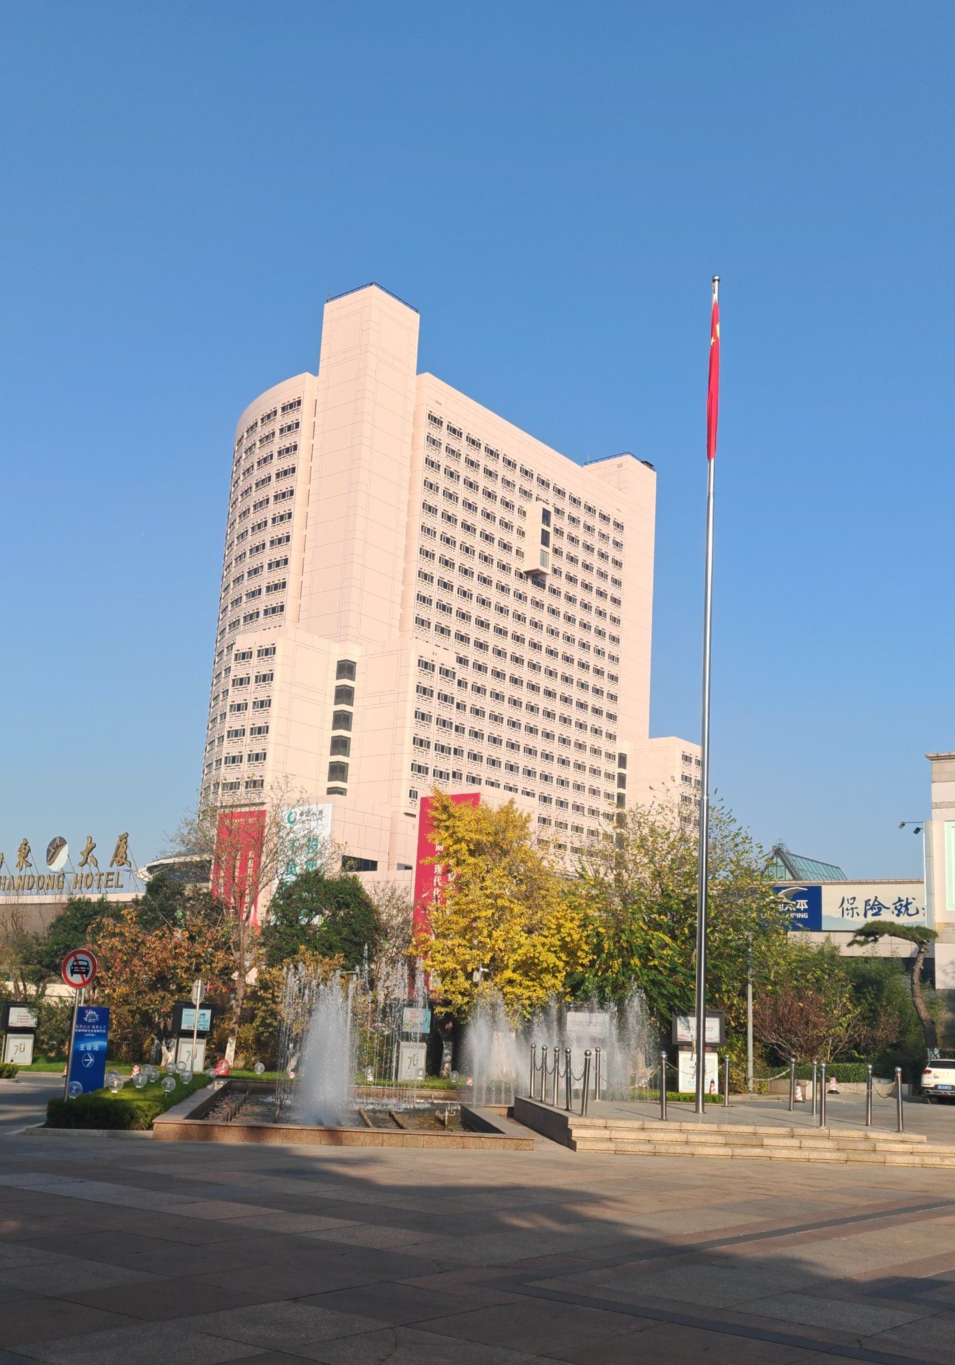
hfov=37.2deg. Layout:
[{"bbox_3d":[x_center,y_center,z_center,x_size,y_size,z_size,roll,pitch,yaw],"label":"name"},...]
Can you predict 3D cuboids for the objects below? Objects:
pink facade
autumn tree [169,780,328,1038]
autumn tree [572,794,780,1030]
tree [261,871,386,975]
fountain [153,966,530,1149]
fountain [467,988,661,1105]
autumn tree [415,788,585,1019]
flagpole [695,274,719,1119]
[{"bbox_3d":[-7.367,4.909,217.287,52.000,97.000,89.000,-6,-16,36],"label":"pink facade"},{"bbox_3d":[-8.448,8.730,52.226,5.680,10.410,5.680,5,-14,-8],"label":"autumn tree"},{"bbox_3d":[6.537,8.469,47.637,6.710,9.660,6.710,1,-14,8],"label":"autumn tree"},{"bbox_3d":[-6.018,10.921,54.871,4.580,7.400,4.580,5,-14,-5],"label":"tree"},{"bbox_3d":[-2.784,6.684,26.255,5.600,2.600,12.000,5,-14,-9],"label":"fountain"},{"bbox_3d":[2.133,8.941,35.200,4.600,2.700,3.500,2,-13,4],"label":"fountain"},{"bbox_3d":[0.893,8.804,49.657,5.840,9.830,5.840,3,-14,2],"label":"autumn tree"},{"bbox_3d":[4.612,-0.305,28.297,0.320,17.110,0.320,1,-13,9],"label":"flagpole"}]

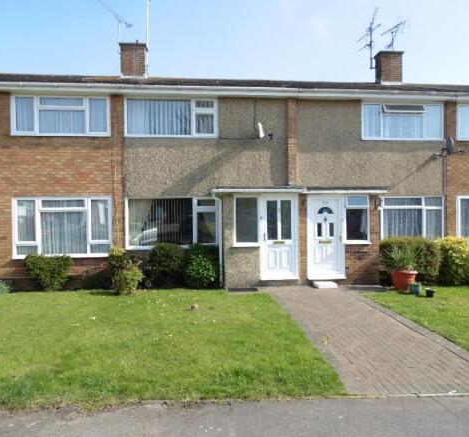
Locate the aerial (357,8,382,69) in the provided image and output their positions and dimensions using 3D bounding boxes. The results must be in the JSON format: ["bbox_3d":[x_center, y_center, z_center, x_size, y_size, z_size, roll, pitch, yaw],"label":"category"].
[{"bbox_3d":[4.701,-6.210,12.850,0.600,1.900,1.000,-1,1,-16],"label":"aerial"}]

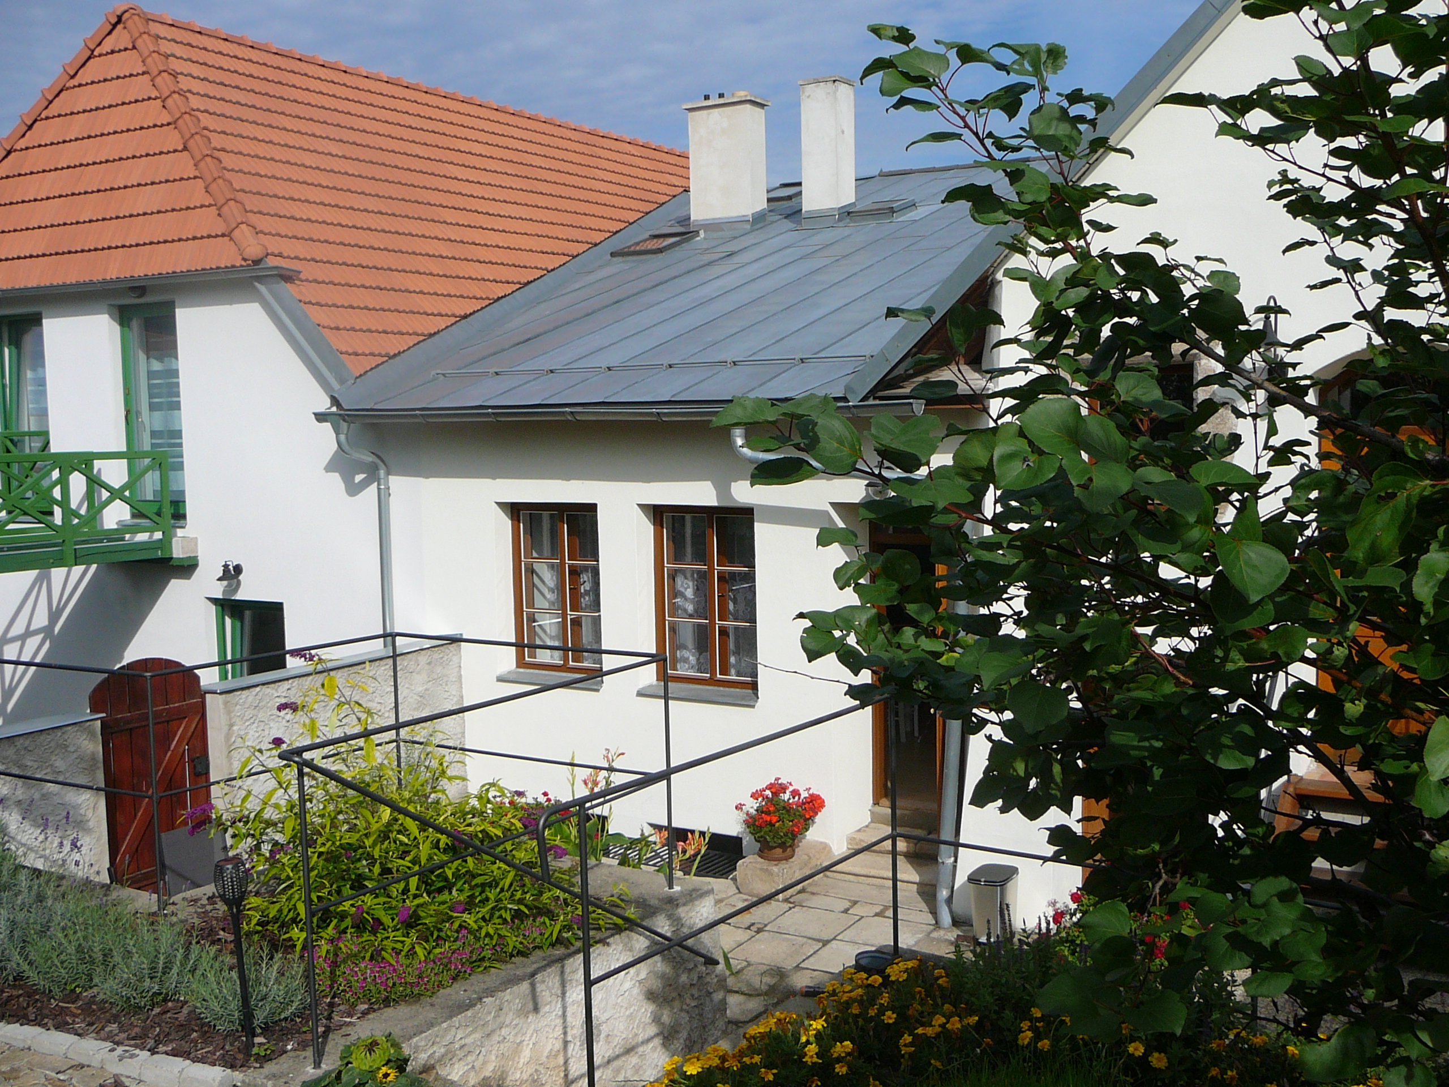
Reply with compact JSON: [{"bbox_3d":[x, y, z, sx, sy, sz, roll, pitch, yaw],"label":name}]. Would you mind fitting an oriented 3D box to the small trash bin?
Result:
[{"bbox_3d":[1.607,2.181,8.816,0.230,0.400,0.330,2,6,31],"label":"small trash bin"}]

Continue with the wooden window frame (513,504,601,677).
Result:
[{"bbox_3d":[-1.225,0.353,11.439,0.980,1.360,0.120,2,6,31],"label":"wooden window frame"}]

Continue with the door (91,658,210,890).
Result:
[{"bbox_3d":[-3.671,1.529,9.457,0.070,1.600,0.850,2,6,31],"label":"door"}]

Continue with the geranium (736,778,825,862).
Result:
[{"bbox_3d":[0.346,1.838,9.823,0.570,0.540,0.520,-1,5,0],"label":"geranium"}]

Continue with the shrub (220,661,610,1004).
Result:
[{"bbox_3d":[-1.500,1.267,7.102,1.800,1.350,1.450,-2,5,-12],"label":"shrub"}]

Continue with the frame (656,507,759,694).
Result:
[{"bbox_3d":[-0.069,0.394,10.733,0.980,1.360,0.120,2,6,31],"label":"frame"}]

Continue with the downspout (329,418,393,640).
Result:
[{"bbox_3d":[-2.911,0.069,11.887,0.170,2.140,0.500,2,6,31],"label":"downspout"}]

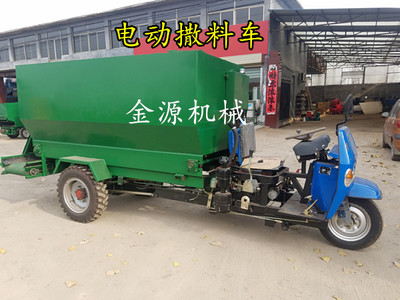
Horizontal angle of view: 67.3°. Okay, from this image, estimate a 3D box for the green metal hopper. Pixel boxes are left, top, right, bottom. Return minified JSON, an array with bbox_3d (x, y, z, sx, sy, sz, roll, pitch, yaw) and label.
[{"bbox_3d":[-1.042,-0.365,4.101,3.279,1.455,1.397,4,9,25],"label":"green metal hopper"}]

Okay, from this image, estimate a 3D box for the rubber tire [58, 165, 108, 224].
[{"bbox_3d":[-1.485,0.548,3.787,0.710,0.710,0.195,4,9,27],"label":"rubber tire"}]

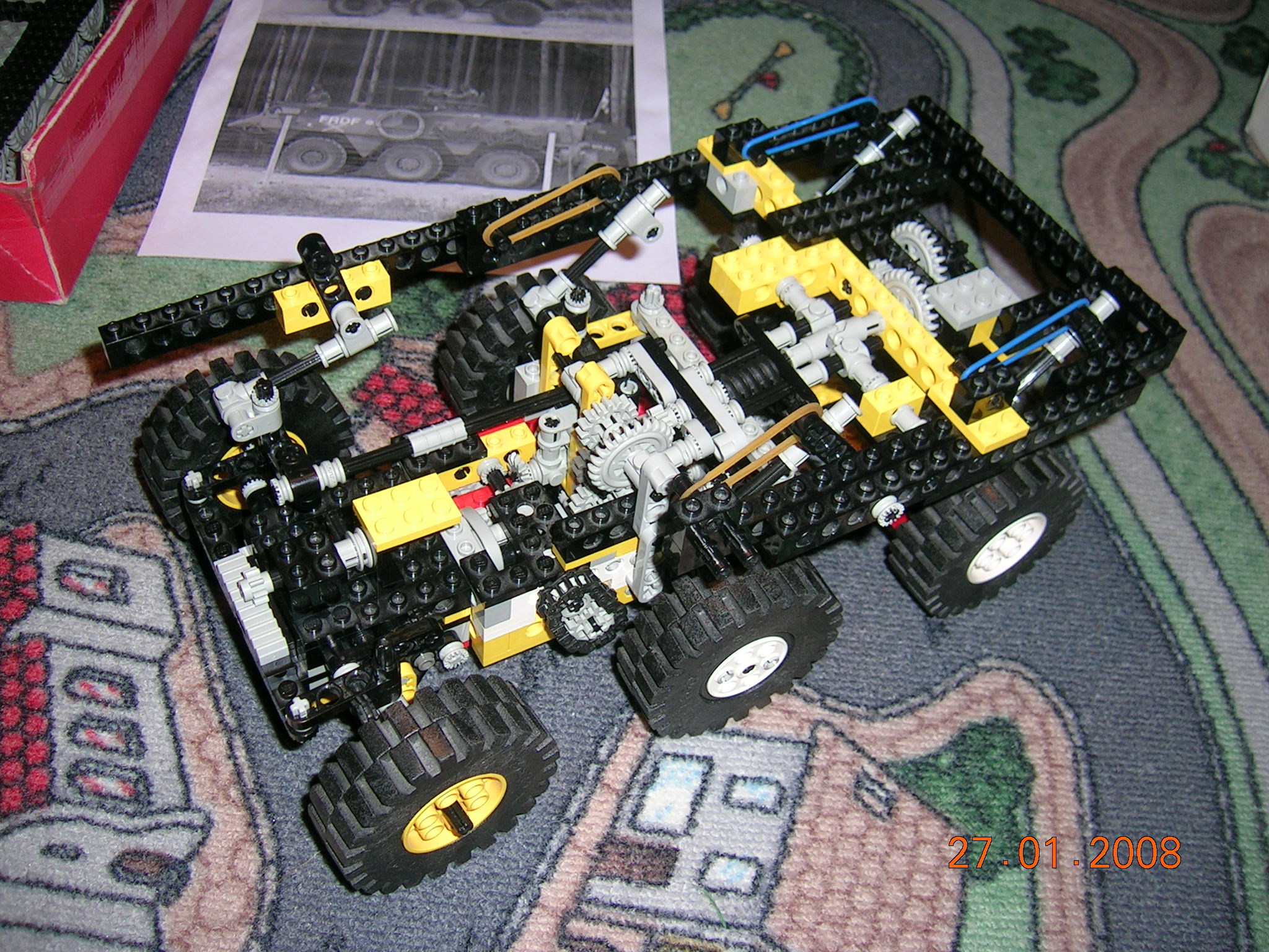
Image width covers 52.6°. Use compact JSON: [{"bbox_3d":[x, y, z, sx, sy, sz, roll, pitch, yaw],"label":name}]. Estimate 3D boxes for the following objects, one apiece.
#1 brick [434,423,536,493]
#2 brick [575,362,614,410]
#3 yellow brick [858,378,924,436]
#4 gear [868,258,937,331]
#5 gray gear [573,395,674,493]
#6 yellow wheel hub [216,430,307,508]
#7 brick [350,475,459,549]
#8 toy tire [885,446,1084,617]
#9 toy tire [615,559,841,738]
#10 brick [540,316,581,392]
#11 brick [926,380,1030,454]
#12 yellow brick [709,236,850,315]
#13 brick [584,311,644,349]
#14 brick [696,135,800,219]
[{"bbox_3d":[-0.046,-0.006,0.387,0.032,0.011,0.008,-20,55,-23],"label":"brick"},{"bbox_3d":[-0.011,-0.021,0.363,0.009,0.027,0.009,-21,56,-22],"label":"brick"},{"bbox_3d":[0.071,-0.019,0.353,0.016,0.011,0.008,-21,56,-22],"label":"yellow brick"},{"bbox_3d":[0.080,-0.051,0.381,0.008,0.026,0.033,-21,56,-22],"label":"gear"},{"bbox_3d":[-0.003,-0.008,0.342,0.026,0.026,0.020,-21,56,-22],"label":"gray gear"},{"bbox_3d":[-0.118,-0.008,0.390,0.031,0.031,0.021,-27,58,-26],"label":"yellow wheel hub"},{"bbox_3d":[-0.061,0.009,0.342,0.024,0.005,0.016,-19,57,-25],"label":"brick"},{"bbox_3d":[0.111,0.016,0.406,0.061,0.061,0.022,-21,56,-22],"label":"toy tire"},{"bbox_3d":[0.028,0.048,0.369,0.061,0.061,0.022,-21,56,-22],"label":"toy tire"},{"bbox_3d":[-0.022,-0.034,0.377,0.007,0.032,0.009,-21,56,-22],"label":"brick"},{"bbox_3d":[0.093,-0.018,0.348,0.016,0.005,0.024,-21,56,-22],"label":"brick"},{"bbox_3d":[0.044,-0.063,0.385,0.039,0.011,0.016,-21,56,-22],"label":"yellow brick"},{"bbox_3d":[-0.007,-0.045,0.398,0.026,0.004,0.008,-21,56,-22],"label":"brick"},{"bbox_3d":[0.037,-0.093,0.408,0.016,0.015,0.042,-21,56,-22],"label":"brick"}]

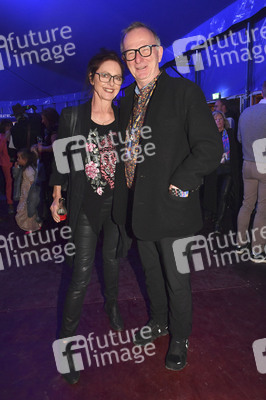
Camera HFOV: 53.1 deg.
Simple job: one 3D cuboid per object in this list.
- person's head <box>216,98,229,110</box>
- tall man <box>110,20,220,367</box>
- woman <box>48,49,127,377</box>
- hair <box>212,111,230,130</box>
[{"bbox_3d":[1.344,-1.426,4.000,0.200,0.210,0.180,-1,13,-3],"label":"person's head"},{"bbox_3d":[0.140,0.014,1.518,0.620,1.820,0.450,4,13,21],"label":"tall man"},{"bbox_3d":[-0.218,0.090,1.533,0.520,1.680,0.460,-4,13,-14],"label":"woman"},{"bbox_3d":[1.159,-1.044,3.500,0.220,0.260,0.230,7,15,29],"label":"hair"}]

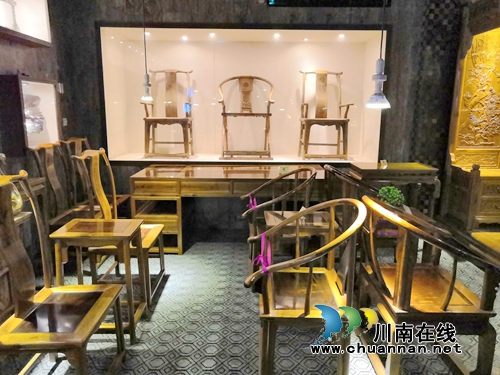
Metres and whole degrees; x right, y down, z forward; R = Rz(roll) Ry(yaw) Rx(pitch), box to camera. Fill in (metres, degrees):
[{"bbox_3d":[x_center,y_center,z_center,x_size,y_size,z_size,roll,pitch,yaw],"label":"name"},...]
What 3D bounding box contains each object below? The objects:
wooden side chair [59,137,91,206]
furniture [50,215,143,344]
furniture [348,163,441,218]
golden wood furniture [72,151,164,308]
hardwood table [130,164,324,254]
[{"bbox_3d":[-1.625,0.048,4.228,0.524,1.143,0.604,0,12,-1],"label":"wooden side chair"},{"bbox_3d":[-0.971,0.613,2.596,0.485,0.726,0.378,0,12,-1],"label":"furniture"},{"bbox_3d":[1.606,0.165,4.538,0.827,0.846,0.498,0,12,-1],"label":"furniture"},{"bbox_3d":[-1.004,0.288,3.117,0.525,1.145,0.596,0,12,-1],"label":"golden wood furniture"},{"bbox_3d":[-0.172,0.210,4.365,2.042,0.797,0.906,0,12,-1],"label":"hardwood table"}]

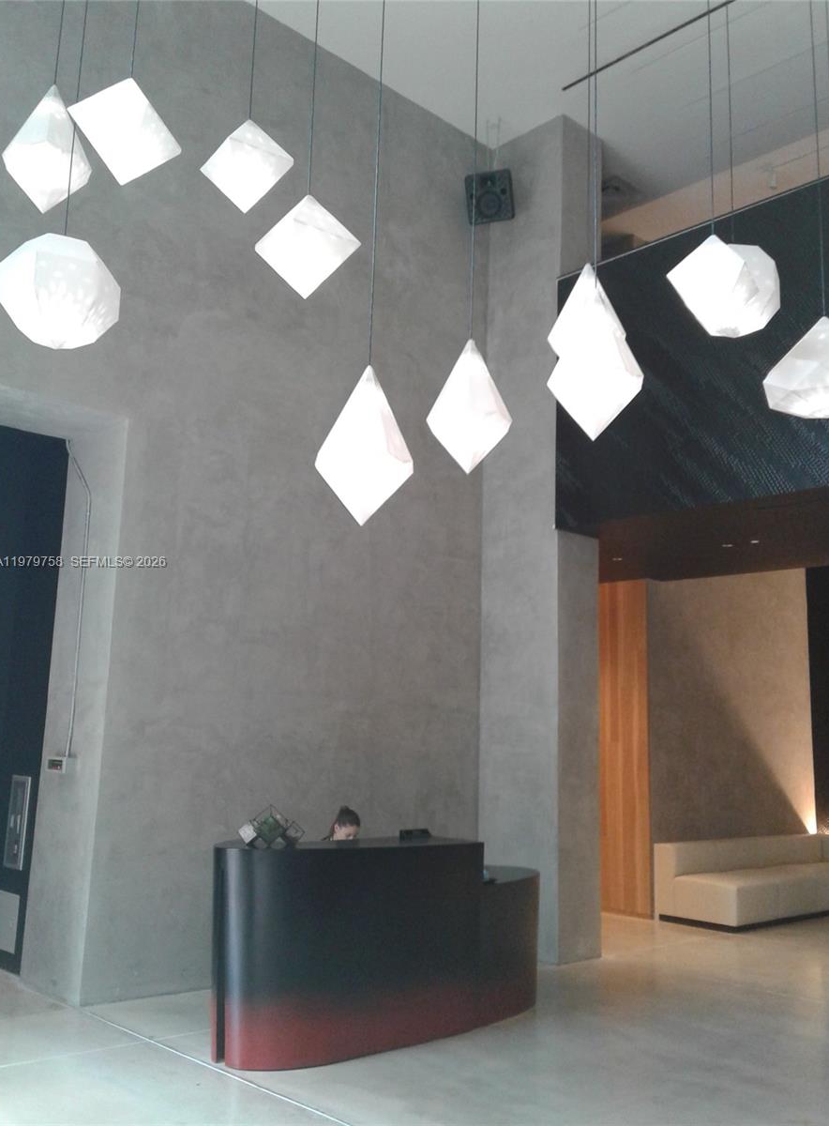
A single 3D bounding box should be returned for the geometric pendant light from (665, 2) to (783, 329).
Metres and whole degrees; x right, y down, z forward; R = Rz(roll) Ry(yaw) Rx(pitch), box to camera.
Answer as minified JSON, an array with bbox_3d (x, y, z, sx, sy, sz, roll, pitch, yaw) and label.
[{"bbox_3d":[1.513,-1.970,5.304,0.540,1.754,0.540,-1,-11,16],"label":"geometric pendant light"}]

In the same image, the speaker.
[{"bbox_3d":[0.719,-3.457,10.154,0.420,0.450,0.340,-2,13,17],"label":"speaker"}]

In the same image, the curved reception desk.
[{"bbox_3d":[-0.163,2.292,6.695,2.740,1.100,1.000,12,-15,-43],"label":"curved reception desk"}]

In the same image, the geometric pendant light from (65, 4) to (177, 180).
[{"bbox_3d":[-1.279,-2.089,4.760,0.470,0.844,0.460,5,-11,-17],"label":"geometric pendant light"}]

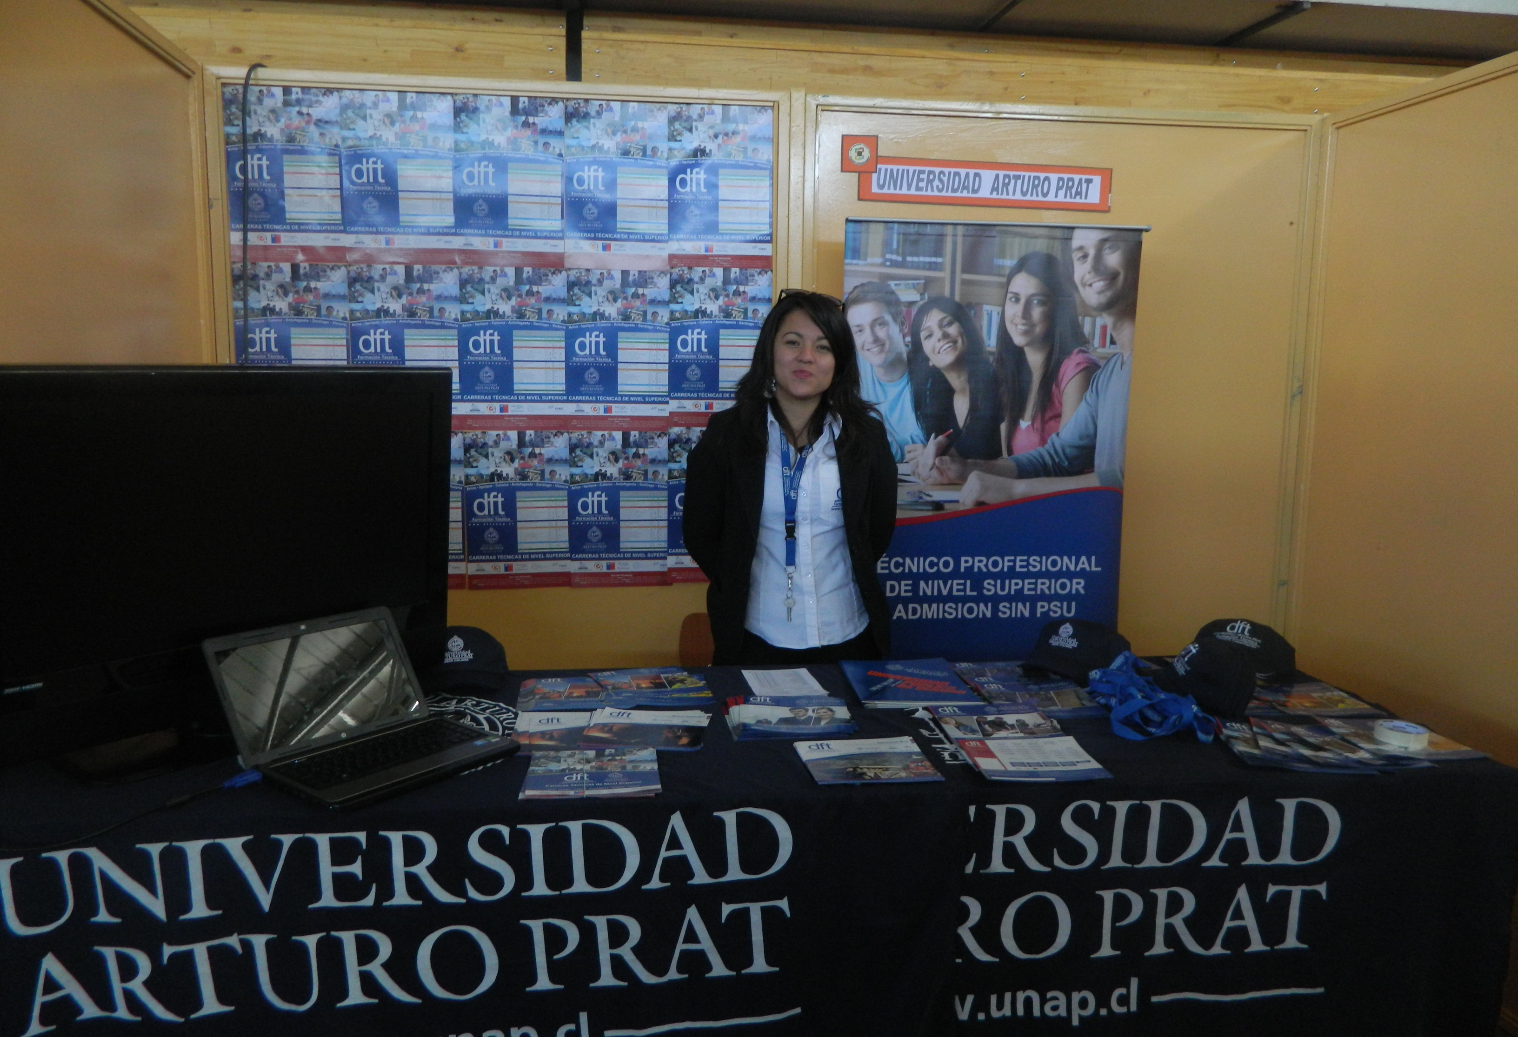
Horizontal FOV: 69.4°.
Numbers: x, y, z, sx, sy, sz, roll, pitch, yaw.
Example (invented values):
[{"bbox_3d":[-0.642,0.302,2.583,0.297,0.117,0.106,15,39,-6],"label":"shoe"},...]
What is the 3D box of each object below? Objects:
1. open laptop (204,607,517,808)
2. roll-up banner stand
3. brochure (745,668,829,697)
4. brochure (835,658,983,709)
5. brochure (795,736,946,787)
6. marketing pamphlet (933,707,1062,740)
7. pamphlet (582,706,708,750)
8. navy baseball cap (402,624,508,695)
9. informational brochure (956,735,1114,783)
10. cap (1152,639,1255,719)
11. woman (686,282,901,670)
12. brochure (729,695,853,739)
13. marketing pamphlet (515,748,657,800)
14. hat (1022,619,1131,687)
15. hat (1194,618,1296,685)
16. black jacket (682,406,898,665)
[{"bbox_3d":[-0.659,0.303,1.833,0.353,0.221,0.354,5,9,36],"label":"open laptop"},{"bbox_3d":[0.623,0.117,2.990,0.830,1.788,0.060,-1,8,-8],"label":"roll-up banner stand"},{"bbox_3d":[0.048,0.348,2.325,0.148,0.004,0.200,-1,8,-9],"label":"brochure"},{"bbox_3d":[0.296,0.327,2.183,0.233,0.014,0.299,0,8,-6],"label":"brochure"},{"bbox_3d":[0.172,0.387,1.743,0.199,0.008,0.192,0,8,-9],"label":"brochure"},{"bbox_3d":[0.445,0.384,2.035,0.210,0.006,0.210,-1,8,-5],"label":"marketing pamphlet"},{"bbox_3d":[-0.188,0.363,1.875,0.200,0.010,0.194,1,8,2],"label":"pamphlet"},{"bbox_3d":[-0.602,0.261,2.192,0.190,0.118,0.265,-1,8,-12],"label":"navy baseball cap"},{"bbox_3d":[0.462,0.406,1.849,0.210,0.006,0.203,-1,8,-4],"label":"informational brochure"},{"bbox_3d":[0.881,0.305,2.178,0.220,0.120,0.170,3,8,24],"label":"cap"},{"bbox_3d":[0.073,0.259,2.664,0.508,1.592,0.310,-1,8,-8],"label":"woman"},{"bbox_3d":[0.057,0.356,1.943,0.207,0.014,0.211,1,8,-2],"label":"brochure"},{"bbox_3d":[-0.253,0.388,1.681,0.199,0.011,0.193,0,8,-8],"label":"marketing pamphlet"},{"bbox_3d":[0.659,0.259,2.284,0.190,0.118,0.265,8,10,43],"label":"hat"},{"bbox_3d":[1.014,0.261,2.302,0.190,0.118,0.265,7,10,40],"label":"hat"},{"bbox_3d":[0.073,0.062,2.638,0.508,0.660,0.290,-1,8,-8],"label":"black jacket"}]

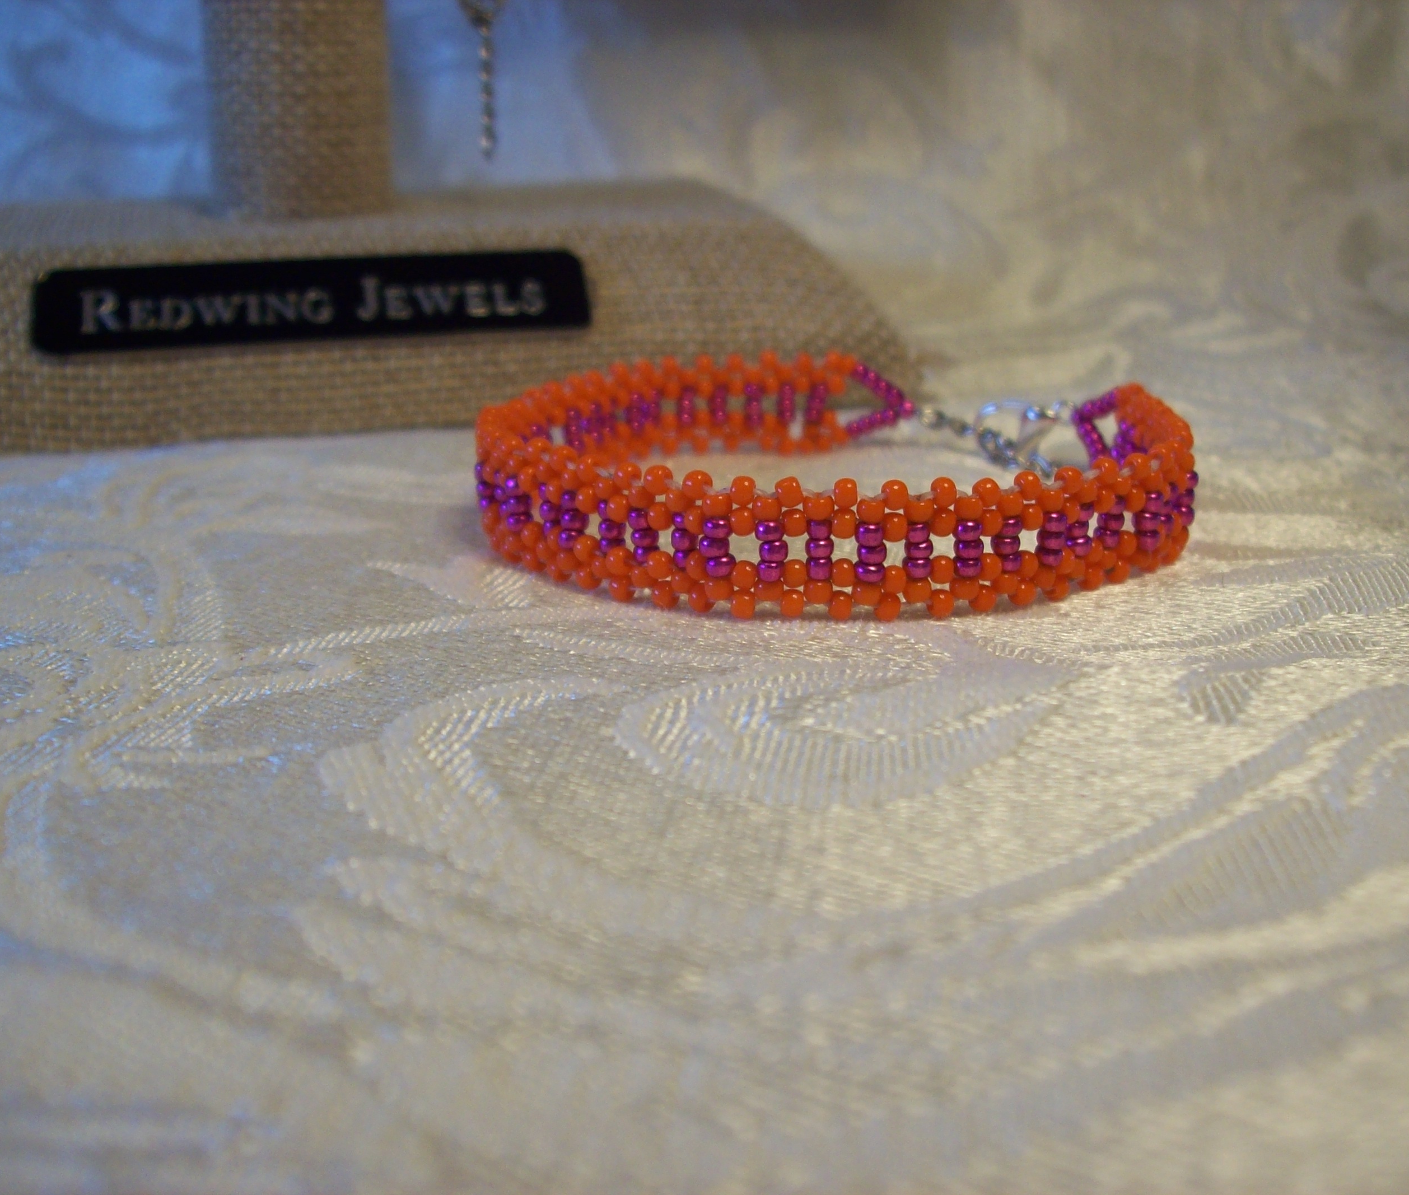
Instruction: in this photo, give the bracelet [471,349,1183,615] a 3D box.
[{"bbox_3d":[0.012,-0.012,0.148,0.062,0.011,0.059,2,17,0],"label":"bracelet"}]

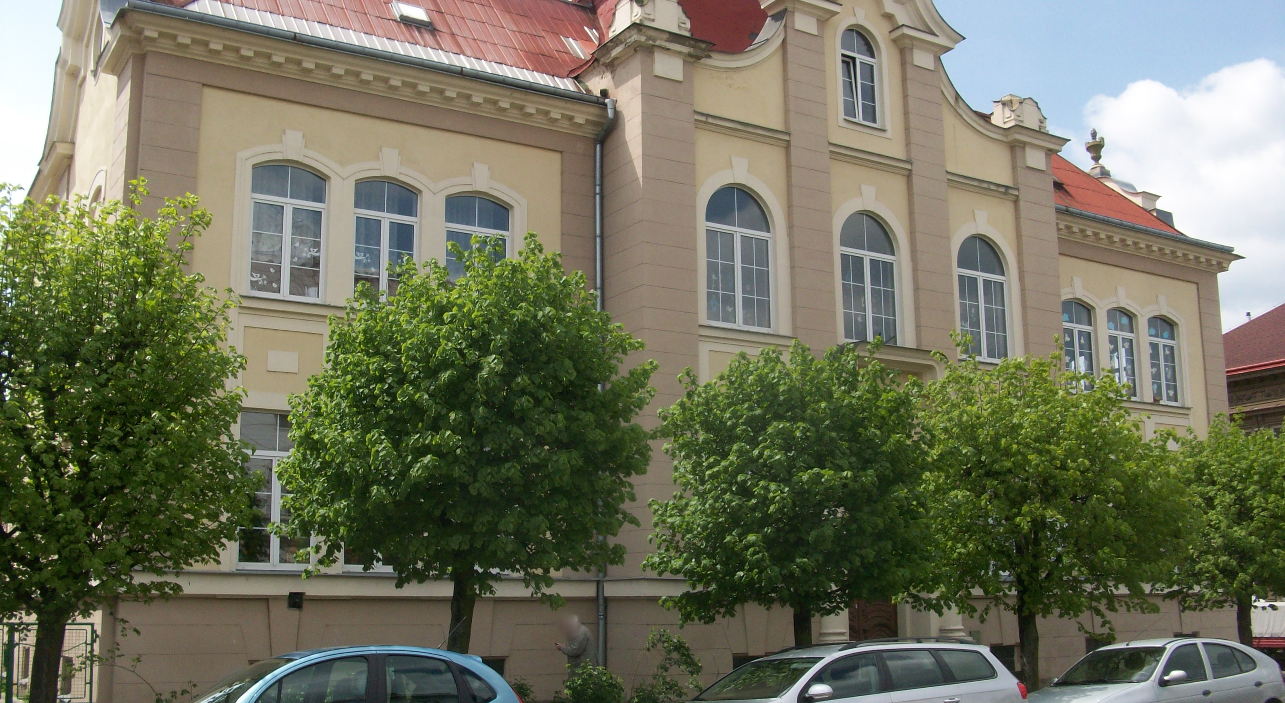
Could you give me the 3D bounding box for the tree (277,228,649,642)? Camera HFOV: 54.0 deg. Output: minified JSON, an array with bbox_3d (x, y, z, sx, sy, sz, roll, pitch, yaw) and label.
[{"bbox_3d":[-1.800,1.495,13.274,3.900,5.650,3.900,6,-13,-31],"label":"tree"}]

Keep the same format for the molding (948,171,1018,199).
[{"bbox_3d":[6.389,-3.077,23.762,1.880,0.260,0.180,6,-13,-31],"label":"molding"}]

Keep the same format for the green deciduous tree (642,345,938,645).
[{"bbox_3d":[1.854,2.384,15.641,3.500,5.018,3.400,0,-11,0],"label":"green deciduous tree"}]

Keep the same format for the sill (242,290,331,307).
[{"bbox_3d":[-4.959,-0.705,17.505,1.300,0.090,0.240,6,-13,-31],"label":"sill"}]

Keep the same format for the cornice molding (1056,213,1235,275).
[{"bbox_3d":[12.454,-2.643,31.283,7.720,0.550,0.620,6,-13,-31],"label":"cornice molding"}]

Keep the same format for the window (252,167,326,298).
[{"bbox_3d":[-5.665,-1.938,20.254,1.208,2.202,0.160,6,-13,-30],"label":"window"}]

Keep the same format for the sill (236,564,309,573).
[{"bbox_3d":[-5.547,3.314,19.089,1.193,0.082,0.200,6,-13,-30],"label":"sill"}]

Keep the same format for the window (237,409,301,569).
[{"bbox_3d":[-5.651,2.120,19.463,1.160,2.414,0.160,6,-13,-30],"label":"window"}]

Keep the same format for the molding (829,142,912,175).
[{"bbox_3d":[4.607,-3.875,25.401,2.147,0.252,0.220,6,-13,-30],"label":"molding"}]

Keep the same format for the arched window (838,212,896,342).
[{"bbox_3d":[4.488,-1.480,25.059,1.448,2.686,0.160,6,-13,-30],"label":"arched window"}]

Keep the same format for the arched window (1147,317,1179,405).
[{"bbox_3d":[11.709,0.179,28.253,1.000,2.020,0.150,6,-13,-31],"label":"arched window"}]

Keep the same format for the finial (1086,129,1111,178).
[{"bbox_3d":[11.974,-5.196,33.296,0.500,1.300,0.500,6,-13,-31],"label":"finial"}]

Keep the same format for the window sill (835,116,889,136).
[{"bbox_3d":[4.469,-4.523,25.385,1.250,0.200,0.220,6,-13,-31],"label":"window sill"}]

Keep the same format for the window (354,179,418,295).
[{"bbox_3d":[-3.795,-1.552,18.675,1.000,2.050,0.150,6,-13,-31],"label":"window"}]

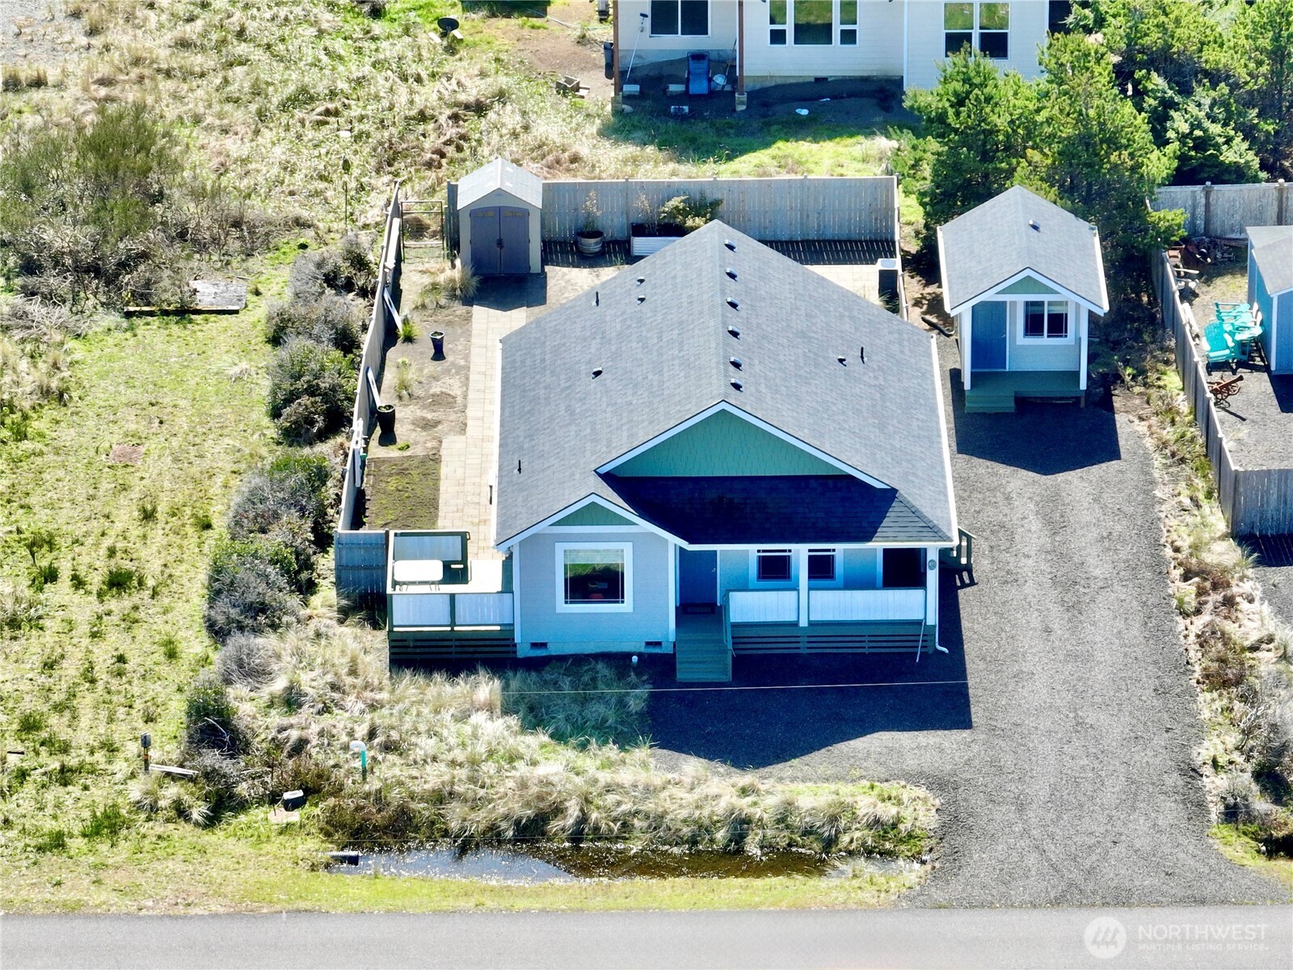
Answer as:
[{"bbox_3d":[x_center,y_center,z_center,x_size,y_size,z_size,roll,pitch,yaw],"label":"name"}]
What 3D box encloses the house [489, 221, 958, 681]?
[{"bbox_3d":[1.818,-0.997,145.386,11.025,6.450,11.763,-1,28,0],"label":"house"}]

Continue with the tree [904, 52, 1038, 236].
[{"bbox_3d":[8.863,-9.681,163.374,3.660,4.900,3.500,-1,28,0],"label":"tree"}]

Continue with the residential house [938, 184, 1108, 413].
[{"bbox_3d":[9.663,-4.795,154.914,4.160,4.154,4.901,0,28,0],"label":"residential house"}]

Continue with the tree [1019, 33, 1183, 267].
[{"bbox_3d":[12.188,-9.582,161.639,4.500,6.300,4.200,-1,28,0],"label":"tree"}]

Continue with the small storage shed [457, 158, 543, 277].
[{"bbox_3d":[-3.907,-7.215,161.411,2.250,2.550,1.924,-1,28,0],"label":"small storage shed"}]

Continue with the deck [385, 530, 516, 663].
[{"bbox_3d":[-4.622,2.602,143.645,3.070,1.800,3.160,-1,28,0],"label":"deck"}]

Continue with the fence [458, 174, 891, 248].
[{"bbox_3d":[0.704,-7.395,162.379,12.185,1.900,0.120,-1,28,0],"label":"fence"}]

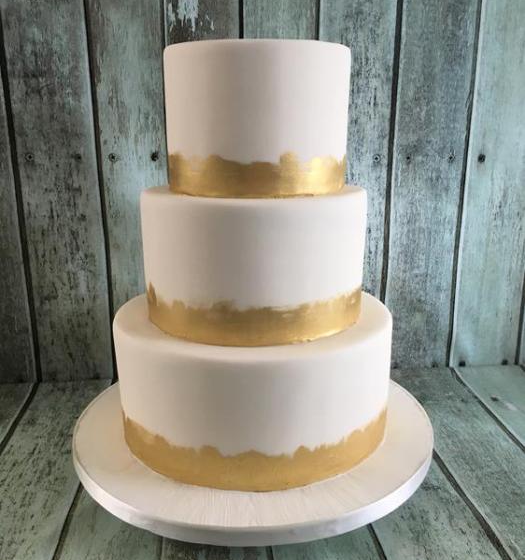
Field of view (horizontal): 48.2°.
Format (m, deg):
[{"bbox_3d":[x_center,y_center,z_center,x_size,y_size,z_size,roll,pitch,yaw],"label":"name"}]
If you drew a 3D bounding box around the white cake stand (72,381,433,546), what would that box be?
[{"bbox_3d":[-0.008,0.143,0.593,0.348,0.016,0.348,0,15,0],"label":"white cake stand"}]

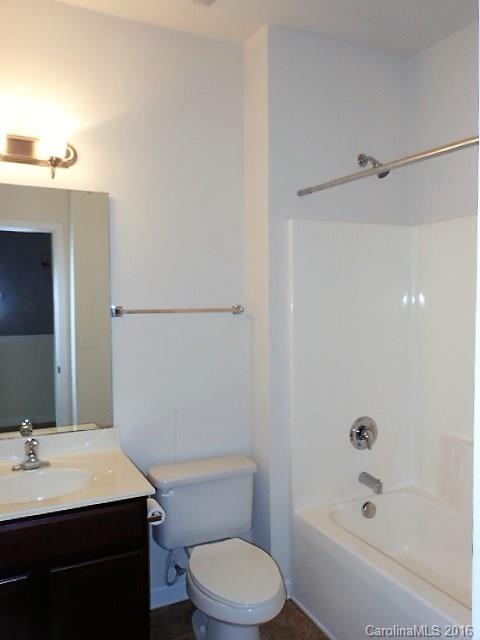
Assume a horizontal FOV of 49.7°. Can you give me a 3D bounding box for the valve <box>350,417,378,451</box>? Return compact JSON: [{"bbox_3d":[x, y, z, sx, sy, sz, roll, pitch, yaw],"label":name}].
[{"bbox_3d":[0.659,0.591,2.659,0.178,0.178,0.065,-2,3,-27],"label":"valve"}]

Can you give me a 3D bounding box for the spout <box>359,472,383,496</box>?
[{"bbox_3d":[0.671,0.832,2.638,0.056,0.075,0.132,-2,3,-27],"label":"spout"}]

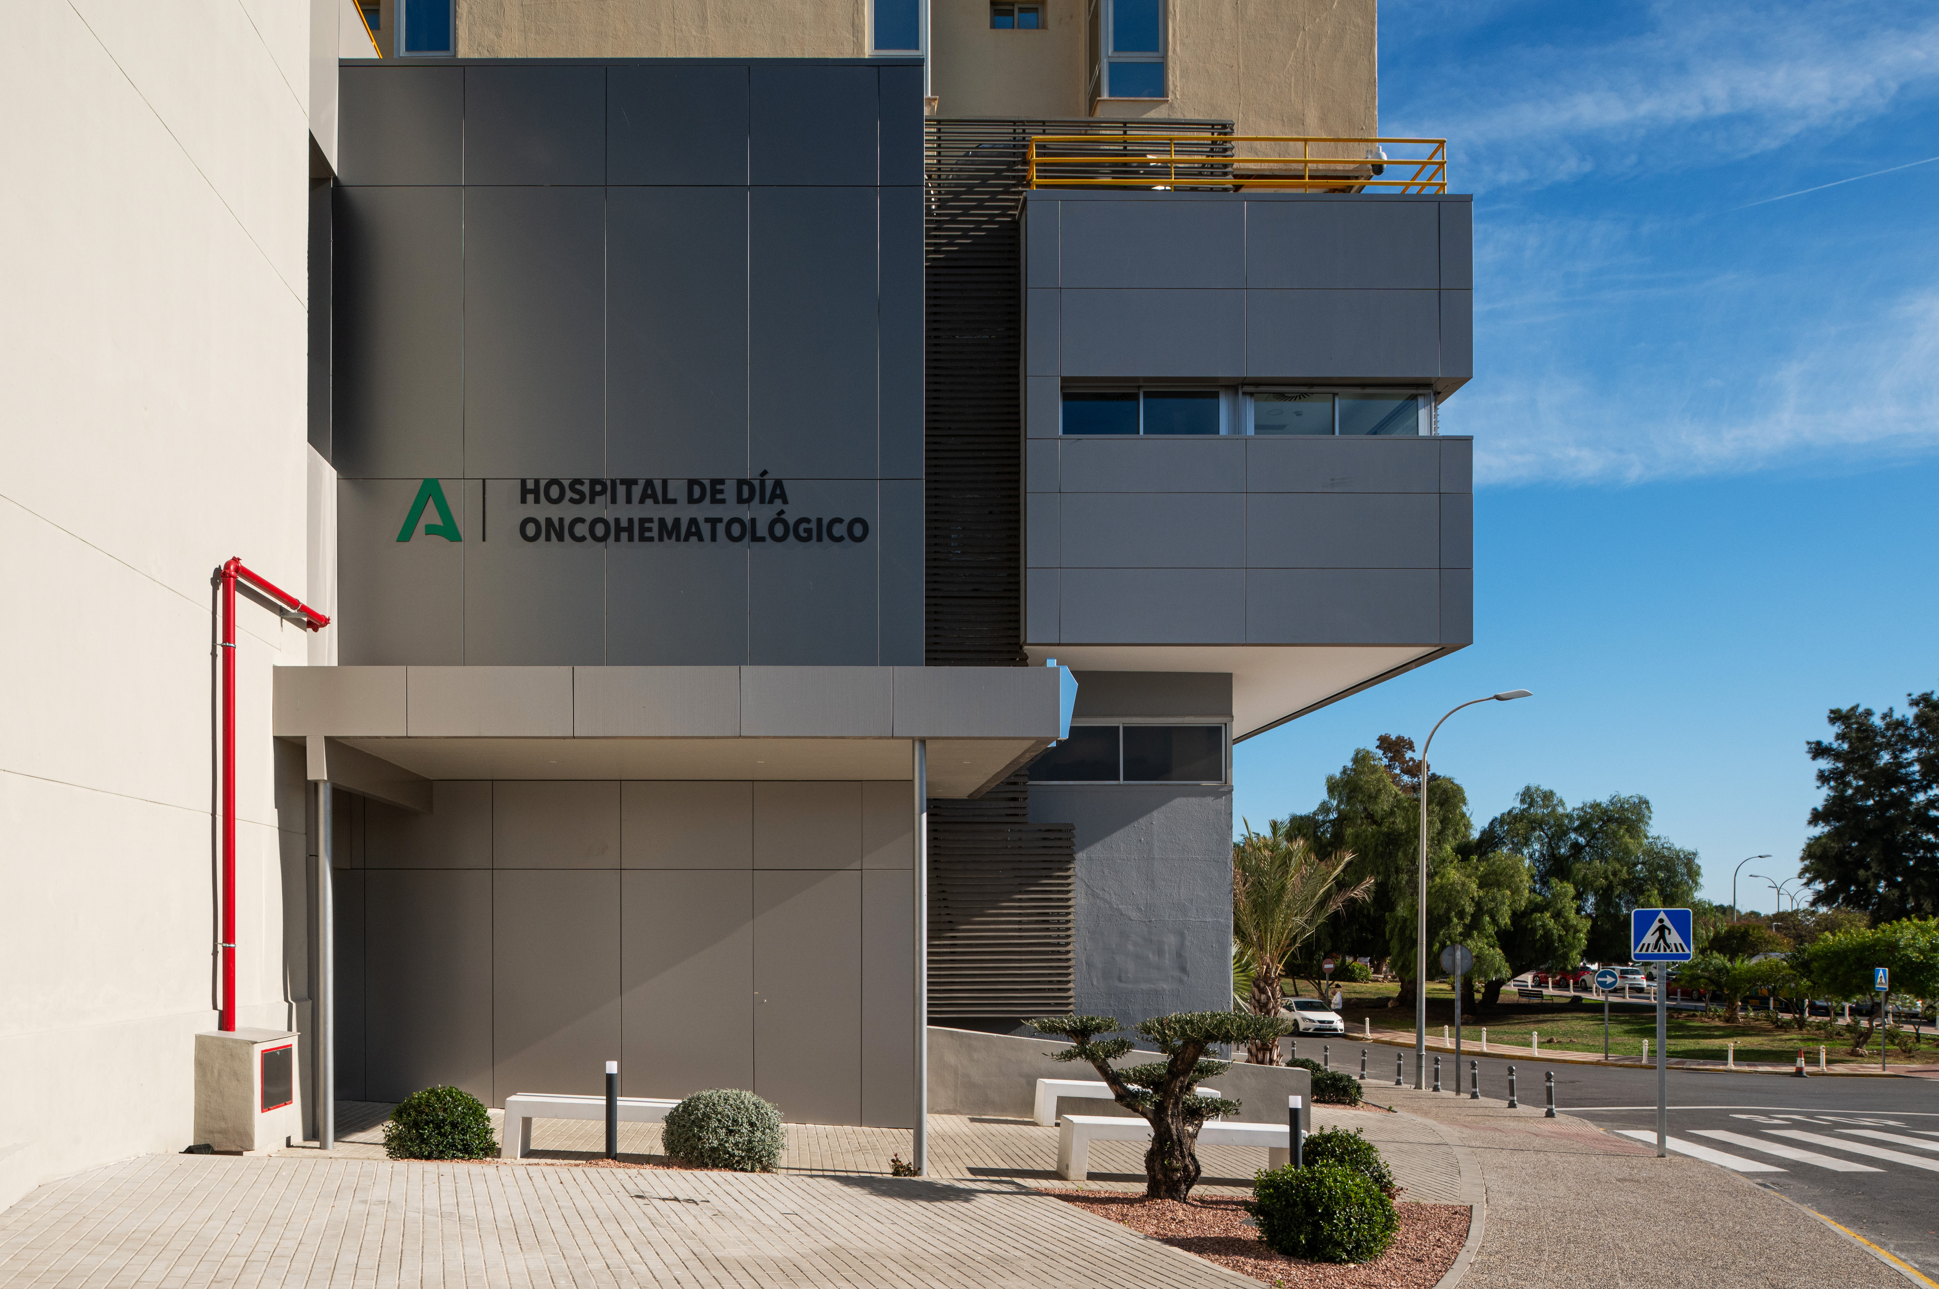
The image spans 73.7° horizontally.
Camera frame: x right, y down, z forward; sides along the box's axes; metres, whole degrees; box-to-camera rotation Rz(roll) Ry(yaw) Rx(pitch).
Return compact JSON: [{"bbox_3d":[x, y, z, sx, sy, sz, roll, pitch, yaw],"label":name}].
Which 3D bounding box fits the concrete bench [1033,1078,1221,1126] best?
[{"bbox_3d":[1.590,4.590,12.980,1.800,0.450,0.430,0,0,0],"label":"concrete bench"}]

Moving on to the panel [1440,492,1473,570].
[{"bbox_3d":[5.199,-1.205,13.830,0.356,0.825,0.060,0,-2,0],"label":"panel"}]

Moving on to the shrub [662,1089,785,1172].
[{"bbox_3d":[-1.917,3.795,10.100,0.959,0.651,0.950,0,0,0],"label":"shrub"}]

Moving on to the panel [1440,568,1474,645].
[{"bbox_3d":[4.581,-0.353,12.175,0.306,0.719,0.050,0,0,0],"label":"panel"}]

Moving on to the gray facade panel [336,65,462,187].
[{"bbox_3d":[-5.198,-4.724,11.780,1.184,1.102,0.060,0,0,0],"label":"gray facade panel"}]

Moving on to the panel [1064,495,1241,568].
[{"bbox_3d":[1.907,-1.170,13.395,1.927,0.784,0.050,0,0,0],"label":"panel"}]

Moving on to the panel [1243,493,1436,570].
[{"bbox_3d":[3.987,-1.205,13.830,2.070,0.825,0.060,0,-2,0],"label":"panel"}]

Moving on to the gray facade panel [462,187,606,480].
[{"bbox_3d":[-3.834,-2.747,11.430,1.269,2.580,0.060,0,-2,0],"label":"gray facade panel"}]

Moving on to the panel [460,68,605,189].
[{"bbox_3d":[-3.834,-4.571,11.430,1.269,1.069,0.060,0,-2,0],"label":"panel"}]

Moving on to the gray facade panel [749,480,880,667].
[{"bbox_3d":[-1.360,-0.583,11.375,1.144,1.723,0.050,0,0,0],"label":"gray facade panel"}]

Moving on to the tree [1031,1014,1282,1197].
[{"bbox_3d":[1.346,3.320,9.300,1.820,1.360,1.550,0,0,0],"label":"tree"}]

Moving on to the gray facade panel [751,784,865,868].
[{"bbox_3d":[-1.385,1.552,11.125,0.937,0.748,0.050,0,0,0],"label":"gray facade panel"}]

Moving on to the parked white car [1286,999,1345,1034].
[{"bbox_3d":[13.100,14.800,51.000,1.820,1.460,4.270,0,0,-8],"label":"parked white car"}]

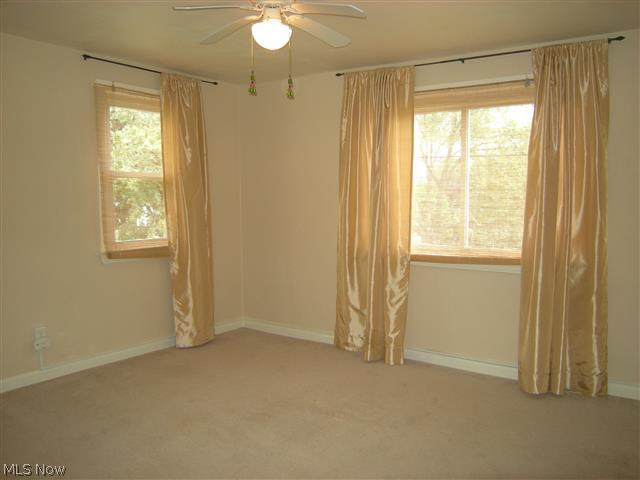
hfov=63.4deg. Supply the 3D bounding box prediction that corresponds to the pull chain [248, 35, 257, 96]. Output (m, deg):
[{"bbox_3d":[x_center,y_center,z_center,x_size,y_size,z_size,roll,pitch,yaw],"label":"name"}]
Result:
[{"bbox_3d":[-0.316,-0.815,2.420,0.034,0.282,0.034,0,5,0],"label":"pull chain"}]

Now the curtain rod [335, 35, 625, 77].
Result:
[{"bbox_3d":[1.042,-1.331,3.869,2.140,0.060,0.090,3,6,32],"label":"curtain rod"}]

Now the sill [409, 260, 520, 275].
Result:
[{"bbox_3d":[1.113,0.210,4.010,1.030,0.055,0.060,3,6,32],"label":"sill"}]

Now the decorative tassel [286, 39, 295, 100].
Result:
[{"bbox_3d":[-0.138,-0.796,2.420,0.034,0.282,0.034,0,5,0],"label":"decorative tassel"}]

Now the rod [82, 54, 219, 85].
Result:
[{"bbox_3d":[-1.348,-1.375,4.286,0.090,0.060,1.260,5,7,40],"label":"rod"}]

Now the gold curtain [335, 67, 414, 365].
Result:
[{"bbox_3d":[0.417,-0.190,4.322,0.680,2.370,0.150,3,6,32],"label":"gold curtain"}]

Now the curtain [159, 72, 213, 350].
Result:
[{"bbox_3d":[-1.146,-0.220,4.610,0.130,2.370,0.510,5,7,40],"label":"curtain"}]

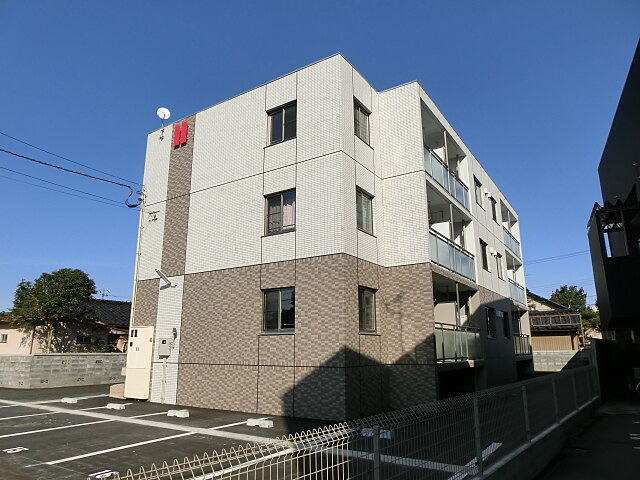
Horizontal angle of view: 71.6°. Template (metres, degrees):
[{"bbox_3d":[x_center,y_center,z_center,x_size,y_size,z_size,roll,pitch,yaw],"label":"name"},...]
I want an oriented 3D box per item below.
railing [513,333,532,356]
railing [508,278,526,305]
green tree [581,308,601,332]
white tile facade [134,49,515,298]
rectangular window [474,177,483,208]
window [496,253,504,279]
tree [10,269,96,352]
[{"bbox_3d":[10.286,5.357,22.516,0.100,0.980,4.400,-9,-17,32],"label":"railing"},{"bbox_3d":[10.326,2.805,23.239,0.100,1.020,4.500,-9,-17,32],"label":"railing"},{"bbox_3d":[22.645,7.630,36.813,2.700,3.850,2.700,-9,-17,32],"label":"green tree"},{"bbox_3d":[2.776,-0.078,20.965,9.550,5.620,18.600,-9,-17,32],"label":"white tile facade"},{"bbox_3d":[6.663,-1.956,18.692,0.140,1.200,1.420,-9,-17,32],"label":"rectangular window"},{"bbox_3d":[8.291,1.272,20.433,0.140,1.200,1.400,-9,-17,32],"label":"window"},{"bbox_3d":[-12.790,3.981,21.151,3.700,5.150,3.700,-9,-17,32],"label":"tree"}]

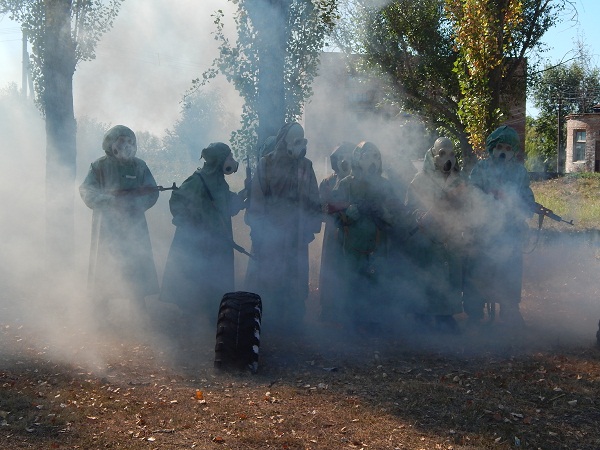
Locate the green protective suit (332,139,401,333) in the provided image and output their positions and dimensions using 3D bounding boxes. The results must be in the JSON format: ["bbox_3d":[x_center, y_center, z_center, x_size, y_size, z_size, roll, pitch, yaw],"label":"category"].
[{"bbox_3d":[0.599,0.095,8.650,0.650,1.700,0.460,0,4,-5],"label":"green protective suit"}]

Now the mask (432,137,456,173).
[{"bbox_3d":[1.293,-0.629,8.500,0.210,0.310,0.270,-1,4,-12],"label":"mask"}]

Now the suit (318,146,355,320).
[{"bbox_3d":[0.420,0.071,9.000,0.600,1.710,0.450,-1,4,-14],"label":"suit"}]

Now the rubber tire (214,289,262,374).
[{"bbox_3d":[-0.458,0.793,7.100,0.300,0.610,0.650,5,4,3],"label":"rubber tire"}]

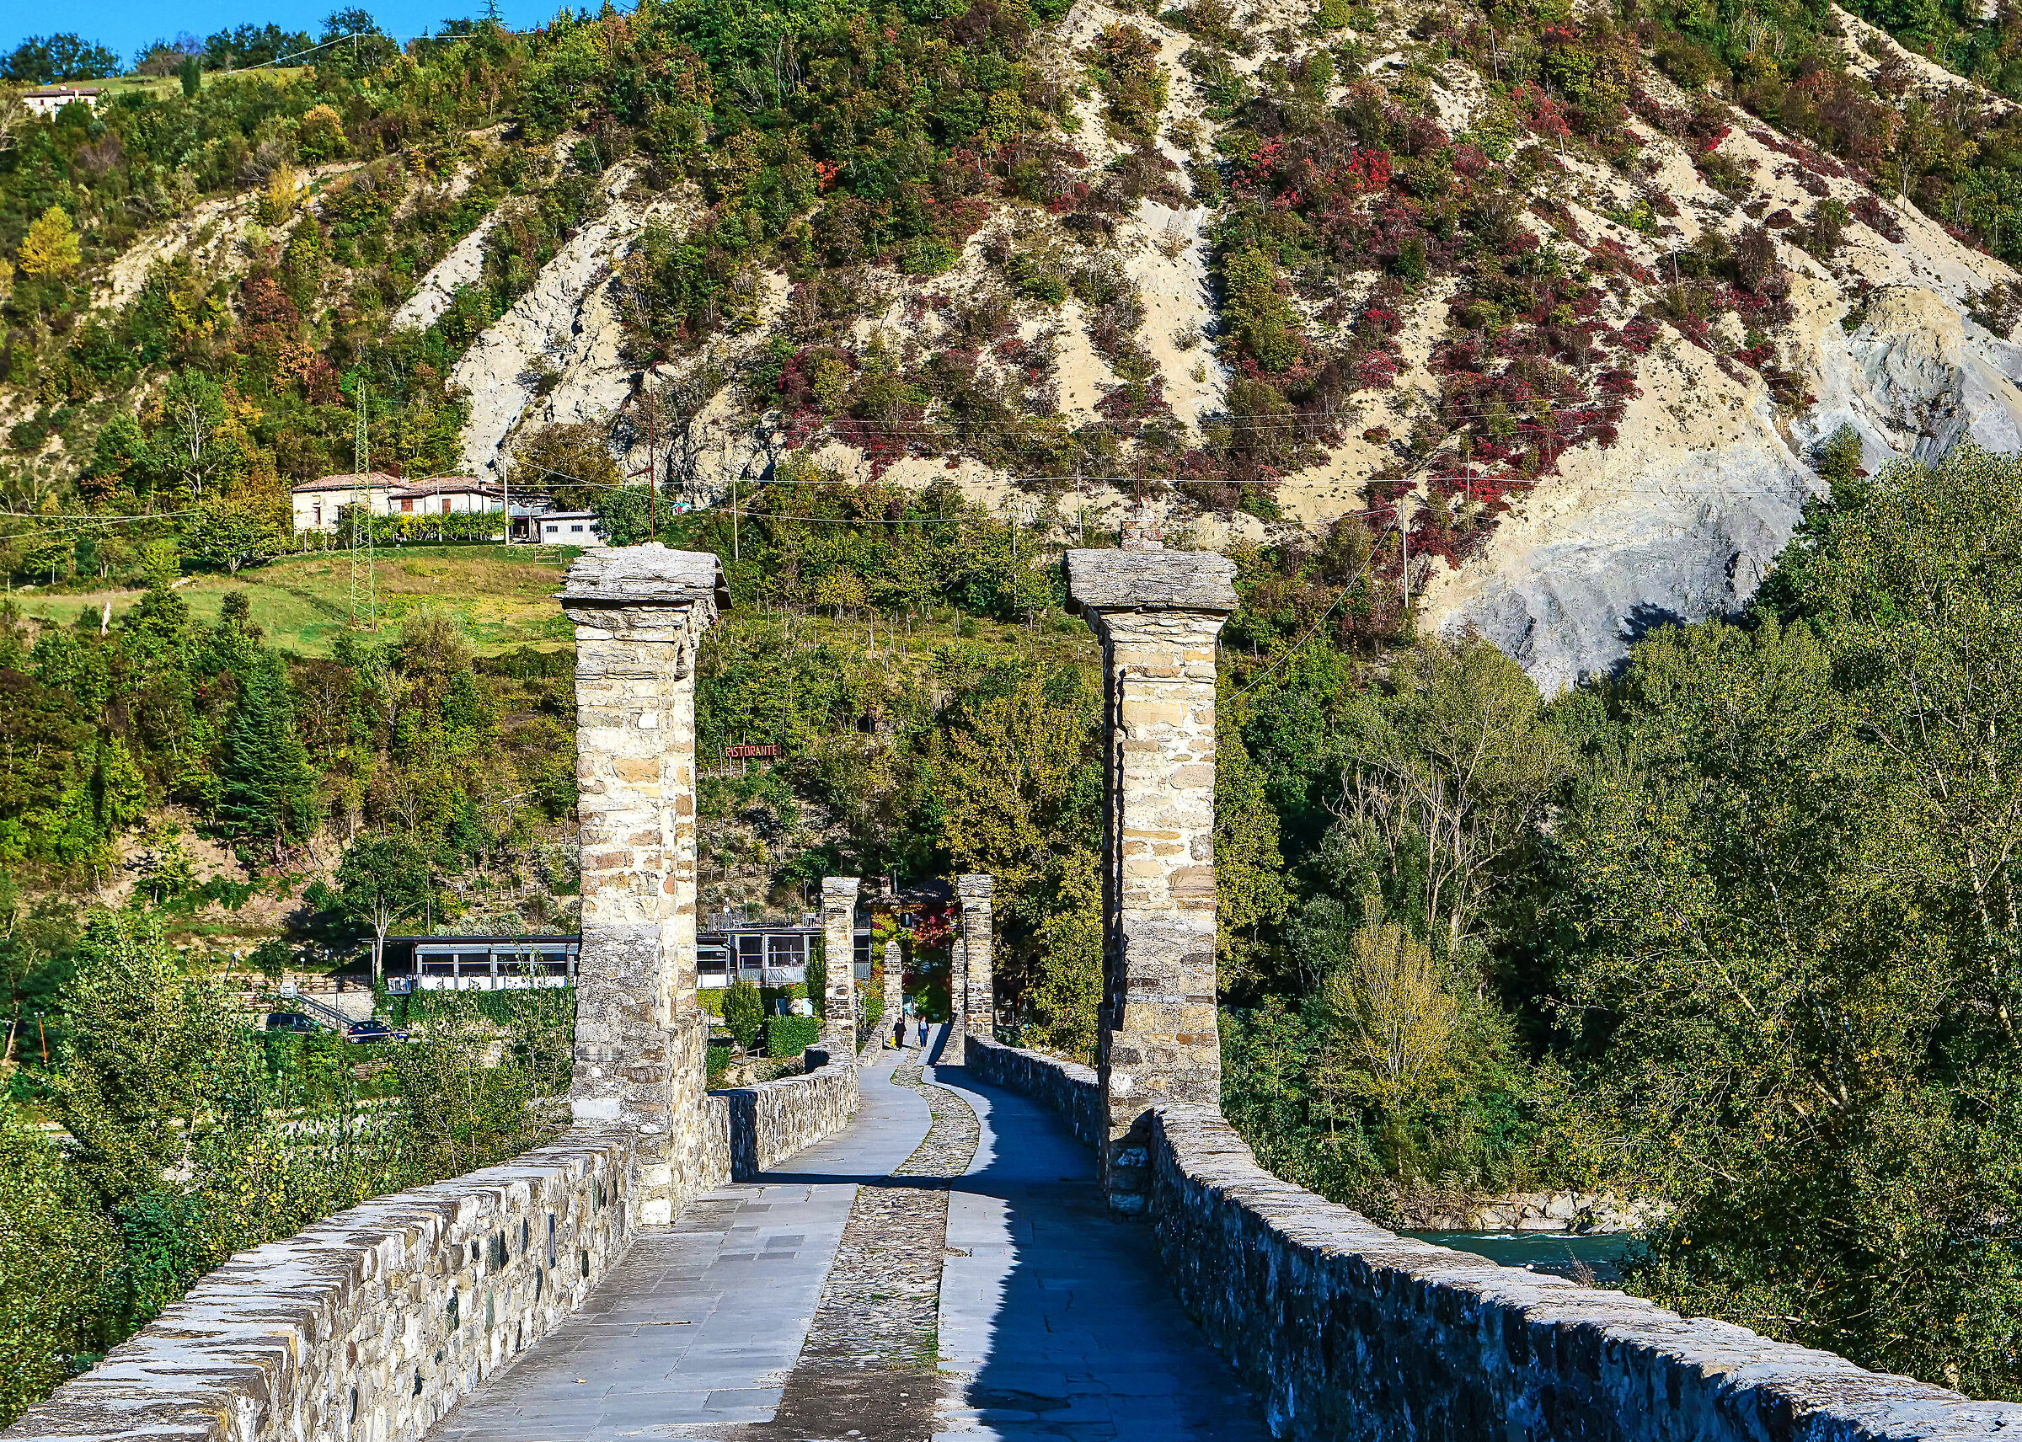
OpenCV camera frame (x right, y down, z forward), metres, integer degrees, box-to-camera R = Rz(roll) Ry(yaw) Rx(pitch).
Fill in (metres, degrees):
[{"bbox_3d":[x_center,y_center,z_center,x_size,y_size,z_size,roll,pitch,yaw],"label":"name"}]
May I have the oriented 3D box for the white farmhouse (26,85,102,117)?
[{"bbox_3d":[-192.310,-125.058,900.000,15.500,7.300,9.000,0,-4,-3],"label":"white farmhouse"}]

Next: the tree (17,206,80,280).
[{"bbox_3d":[-134.466,-66.516,620.000,8.800,10.700,8.800,0,-4,0],"label":"tree"}]

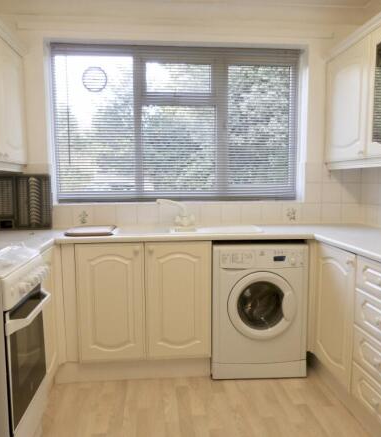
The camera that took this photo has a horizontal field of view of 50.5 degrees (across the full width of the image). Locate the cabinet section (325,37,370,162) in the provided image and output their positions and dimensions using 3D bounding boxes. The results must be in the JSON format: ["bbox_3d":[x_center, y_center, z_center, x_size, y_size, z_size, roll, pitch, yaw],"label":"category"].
[{"bbox_3d":[1.165,-0.744,2.660,0.295,0.708,0.575,-1,6,-5],"label":"cabinet section"}]

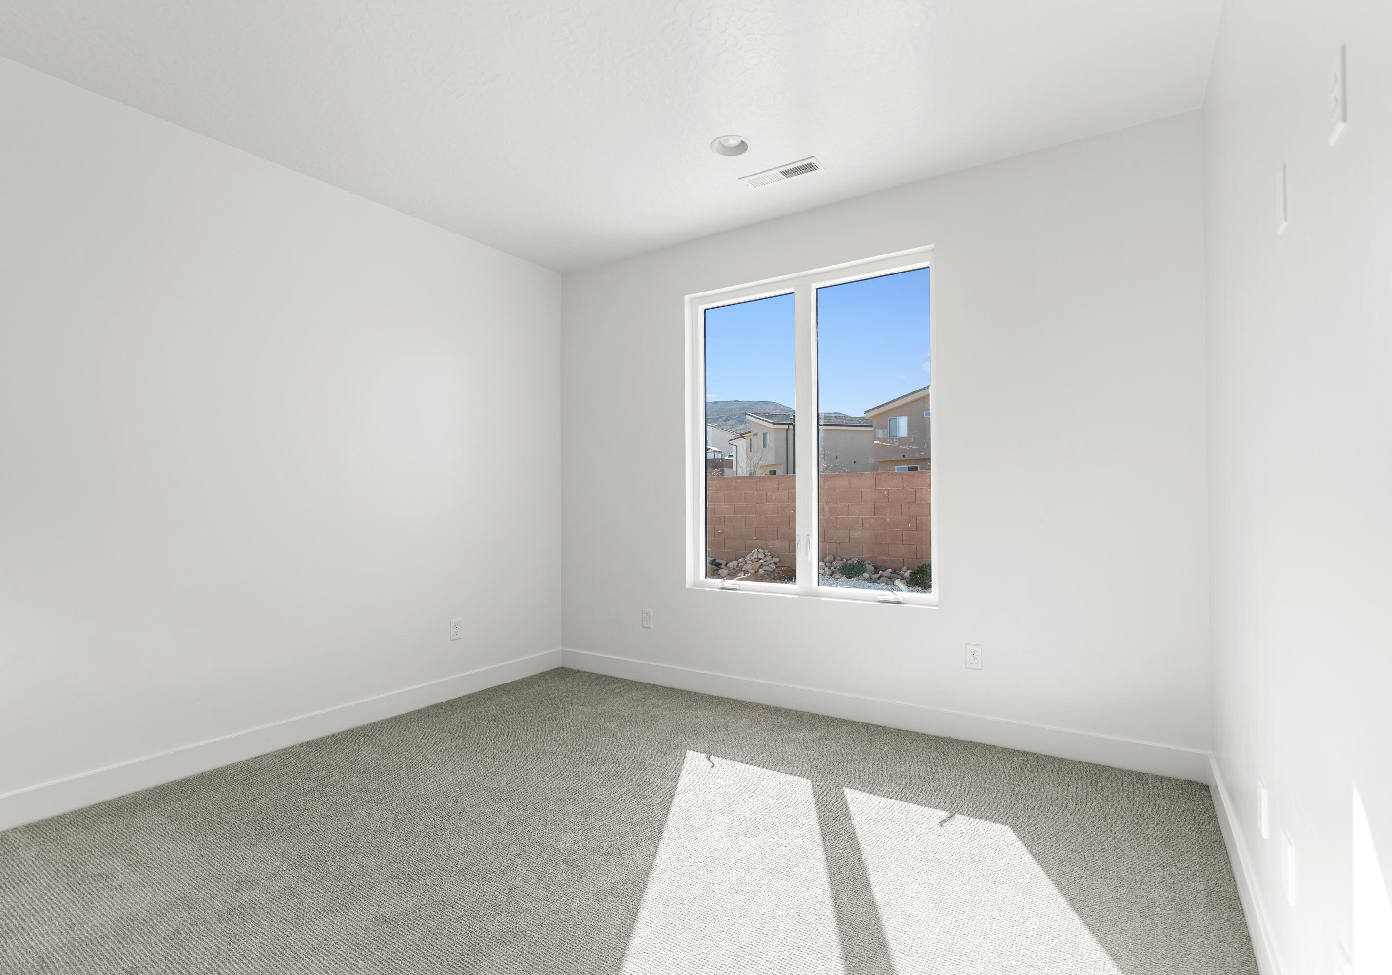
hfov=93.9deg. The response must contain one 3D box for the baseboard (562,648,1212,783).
[{"bbox_3d":[0.546,1.142,3.515,3.540,0.128,0.017,-1,-1,33],"label":"baseboard"}]

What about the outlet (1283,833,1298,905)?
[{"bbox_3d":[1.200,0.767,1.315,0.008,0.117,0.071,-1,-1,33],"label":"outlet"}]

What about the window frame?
[{"bbox_3d":[0.593,-0.286,3.600,1.465,1.760,0.085,-1,-1,33],"label":"window frame"}]

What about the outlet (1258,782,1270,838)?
[{"bbox_3d":[1.367,0.772,1.569,0.008,0.117,0.071,-1,-1,33],"label":"outlet"}]

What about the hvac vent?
[{"bbox_3d":[0.412,-1.493,3.122,0.393,0.016,0.157,-1,-1,33],"label":"hvac vent"}]

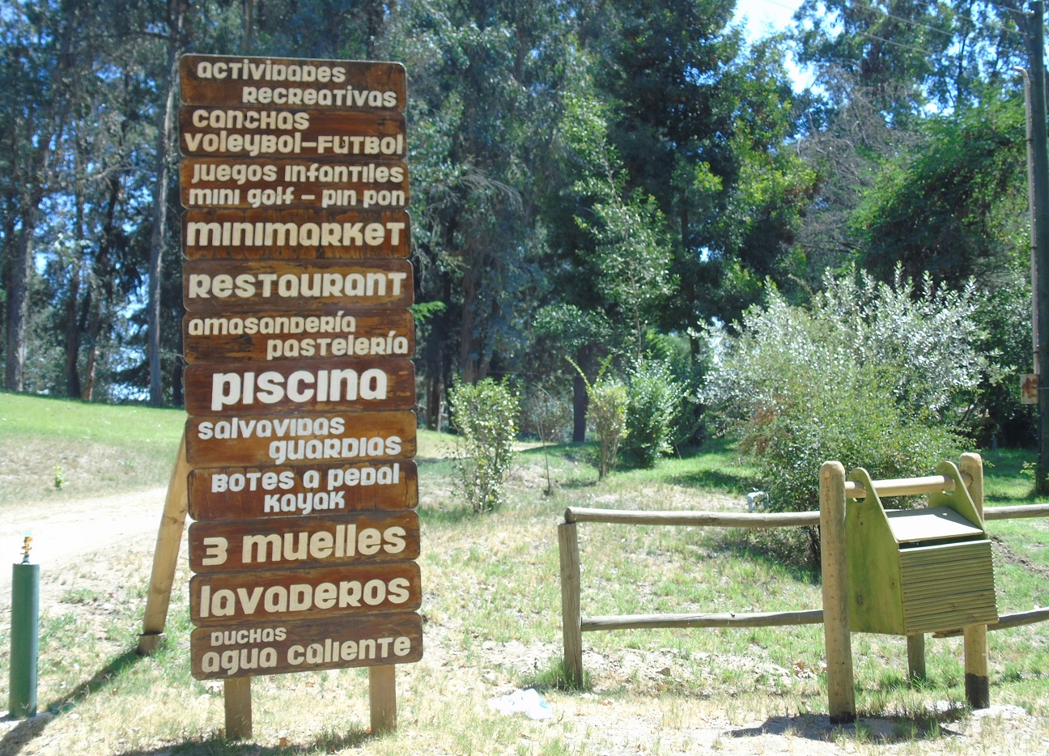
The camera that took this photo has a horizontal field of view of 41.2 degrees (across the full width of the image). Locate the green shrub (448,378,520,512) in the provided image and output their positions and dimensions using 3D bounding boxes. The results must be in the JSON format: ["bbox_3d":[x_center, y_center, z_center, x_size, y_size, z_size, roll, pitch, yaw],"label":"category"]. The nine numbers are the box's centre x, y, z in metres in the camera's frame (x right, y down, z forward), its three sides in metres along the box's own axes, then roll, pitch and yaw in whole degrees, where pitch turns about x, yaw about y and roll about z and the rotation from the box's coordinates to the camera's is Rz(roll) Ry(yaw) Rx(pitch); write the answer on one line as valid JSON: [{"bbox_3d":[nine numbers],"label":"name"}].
[{"bbox_3d":[-0.399,0.667,13.991,0.720,1.325,0.700,-1,1,-2],"label":"green shrub"}]

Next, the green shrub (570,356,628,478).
[{"bbox_3d":[0.936,0.499,17.589,0.740,1.536,0.660,-1,1,3],"label":"green shrub"}]

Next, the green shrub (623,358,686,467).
[{"bbox_3d":[1.786,0.477,19.289,0.870,1.486,0.820,-1,1,5],"label":"green shrub"}]

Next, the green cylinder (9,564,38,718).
[{"bbox_3d":[-2.149,1.126,5.995,0.112,0.651,0.112,1,1,0],"label":"green cylinder"}]

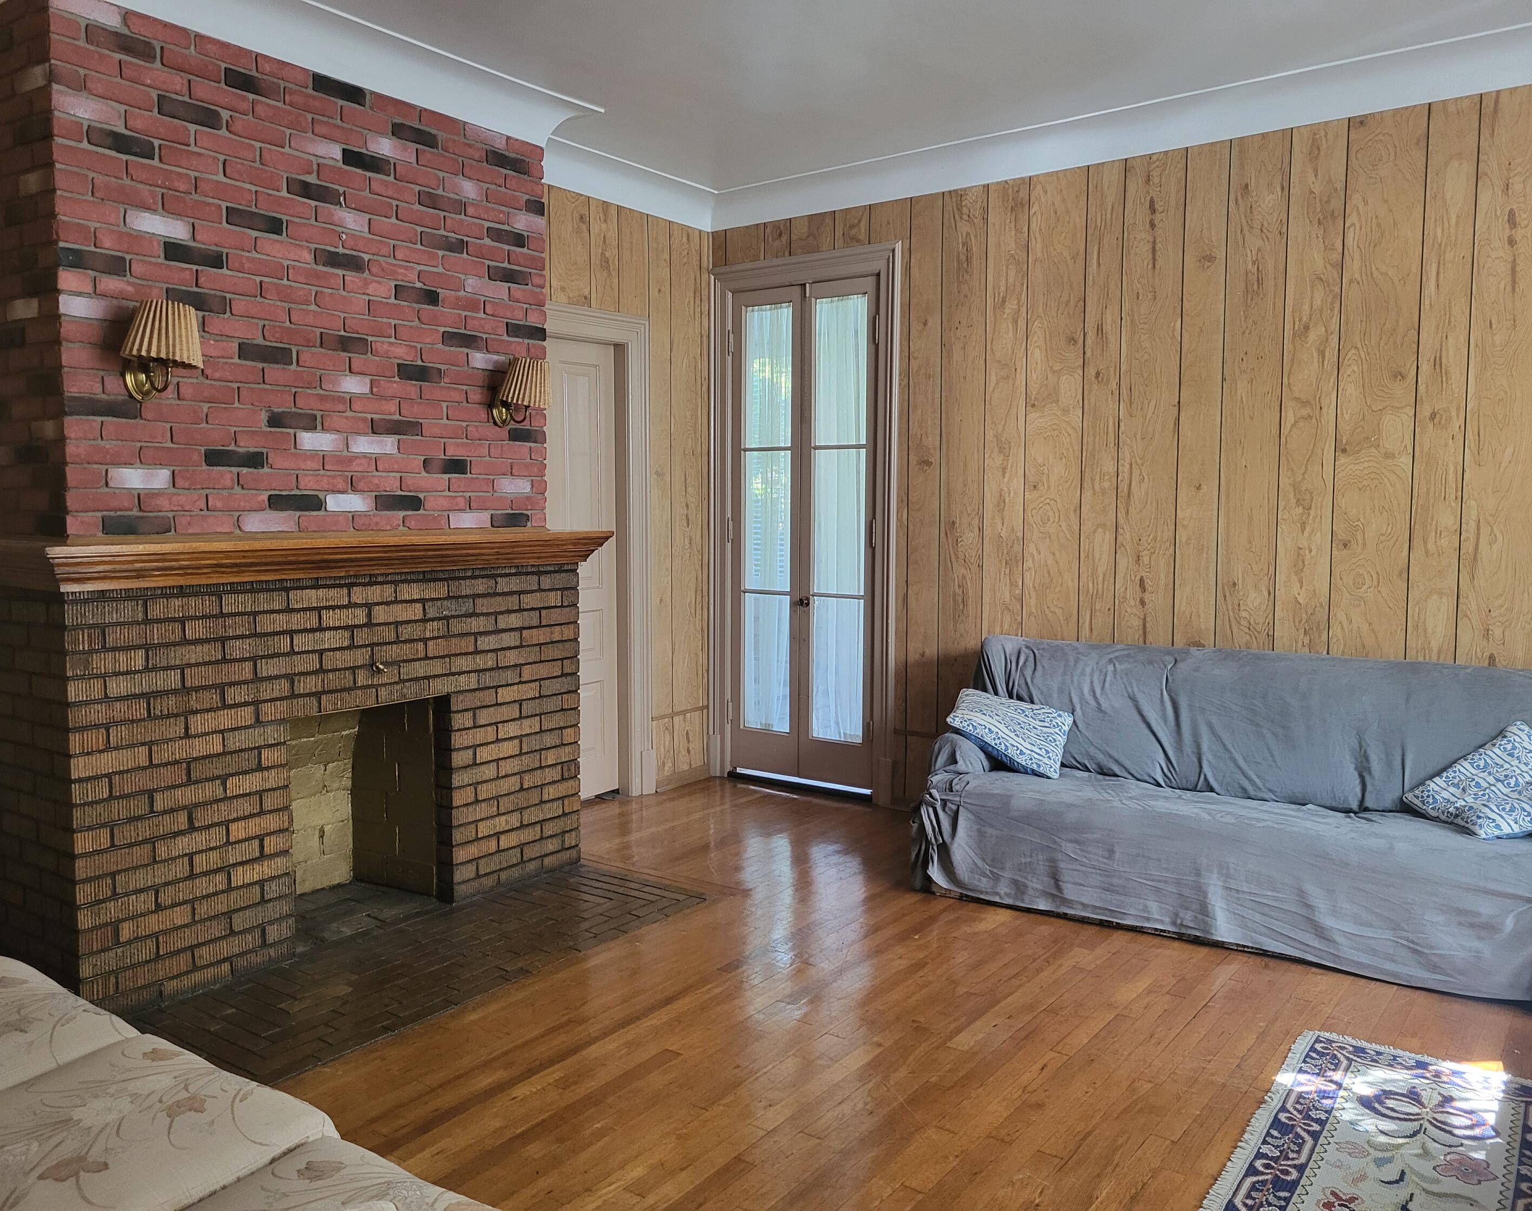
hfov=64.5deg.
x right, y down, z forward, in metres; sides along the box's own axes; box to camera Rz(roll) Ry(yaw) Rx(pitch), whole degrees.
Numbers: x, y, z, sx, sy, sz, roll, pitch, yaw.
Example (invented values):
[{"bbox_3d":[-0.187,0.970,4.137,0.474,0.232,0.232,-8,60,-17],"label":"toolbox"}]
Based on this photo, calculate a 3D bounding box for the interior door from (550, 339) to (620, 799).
[{"bbox_3d":[-0.954,-0.143,5.443,0.045,2.125,0.800,3,6,35],"label":"interior door"}]

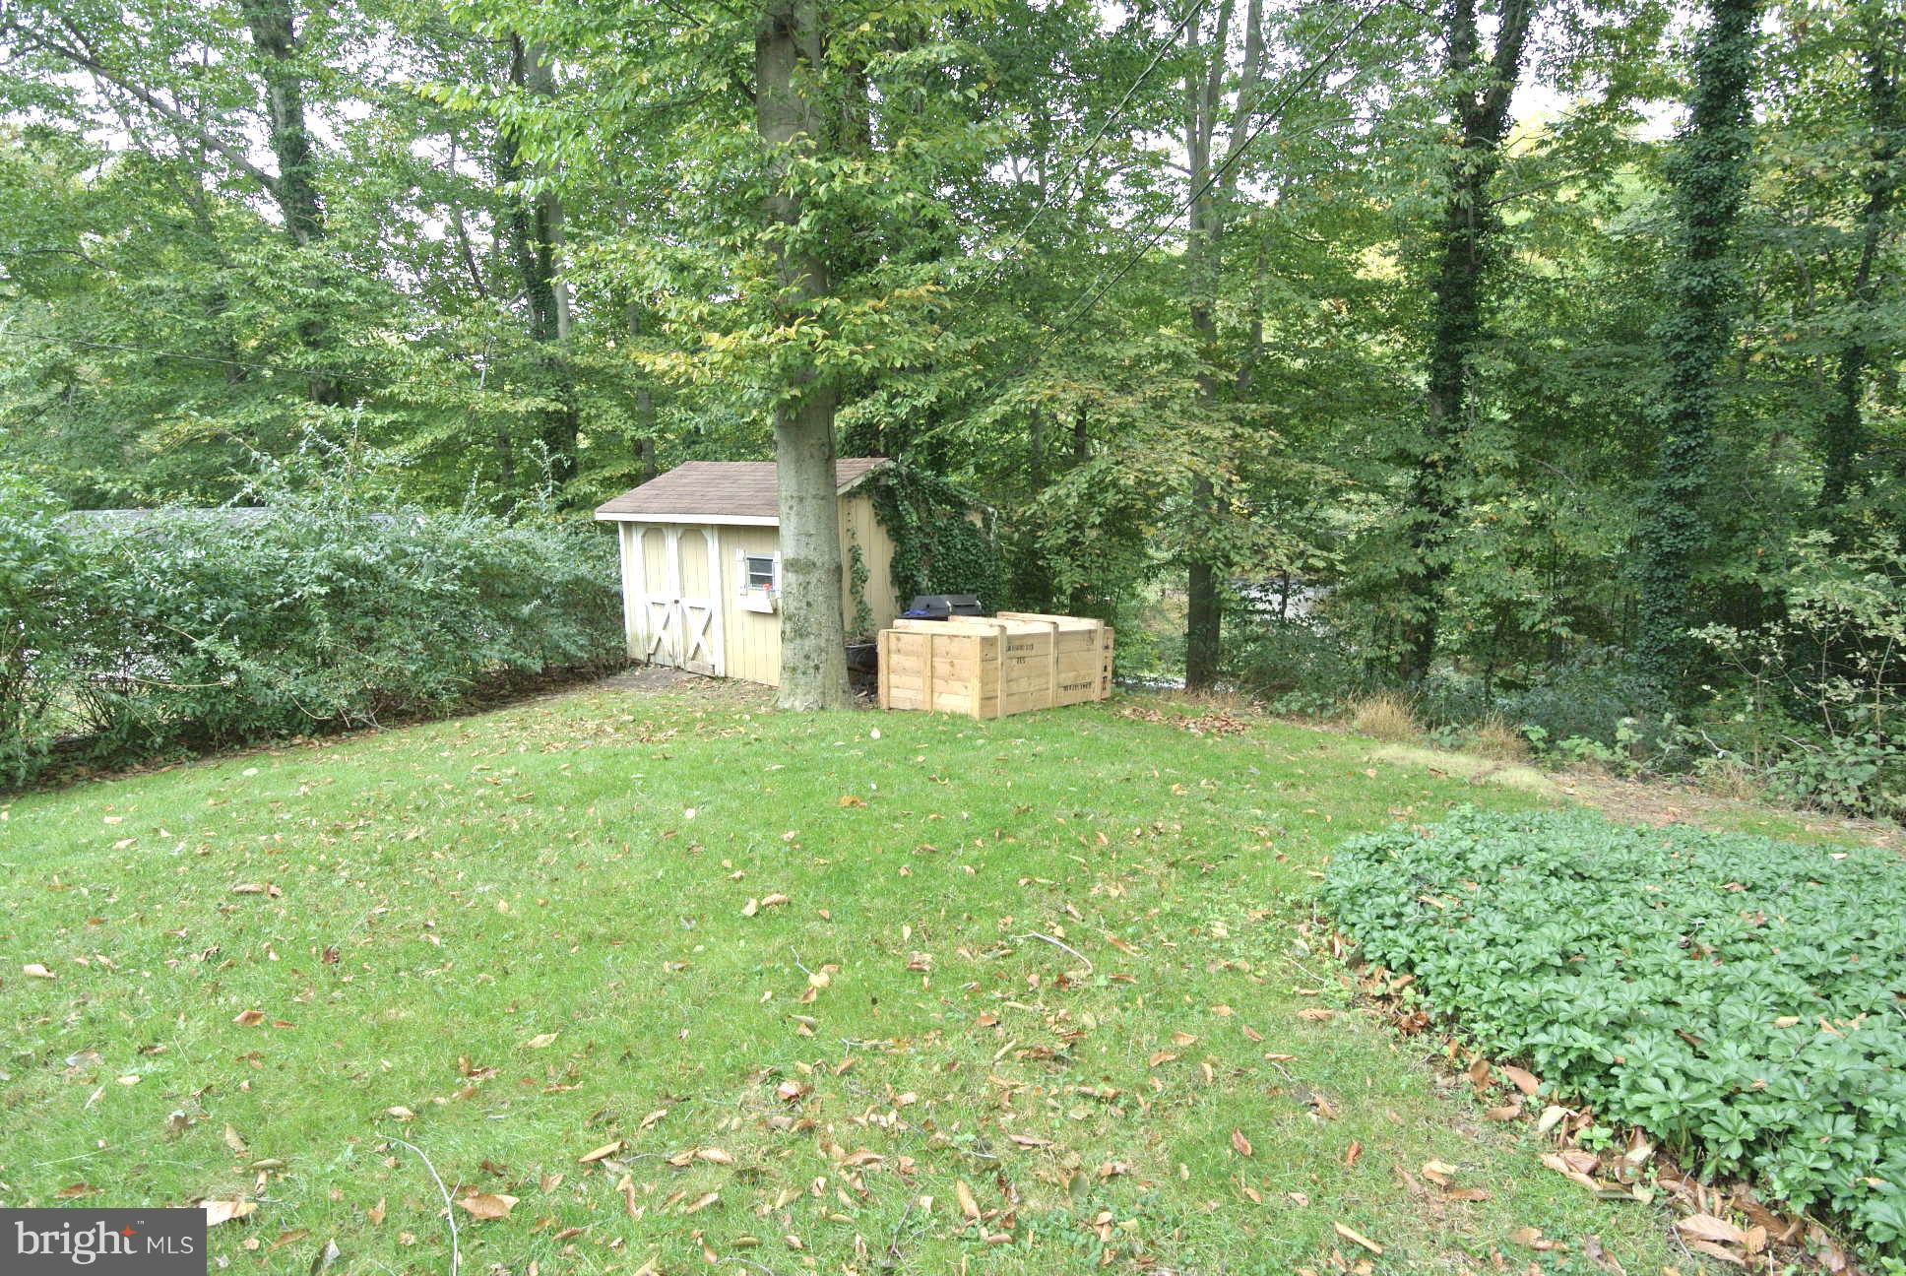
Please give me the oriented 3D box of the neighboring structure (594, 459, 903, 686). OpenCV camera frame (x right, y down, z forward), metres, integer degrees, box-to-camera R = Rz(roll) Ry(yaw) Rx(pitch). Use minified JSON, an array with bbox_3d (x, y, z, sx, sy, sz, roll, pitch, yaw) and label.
[{"bbox_3d":[-2.084,-1.035,12.696,3.847,2.603,3.452,7,12,38],"label":"neighboring structure"}]

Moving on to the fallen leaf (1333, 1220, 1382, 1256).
[{"bbox_3d":[0.821,1.214,1.933,0.030,0.020,0.099,-5,8,-38],"label":"fallen leaf"}]

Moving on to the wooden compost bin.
[{"bbox_3d":[0.522,0.270,10.224,1.272,0.856,2.440,3,4,39],"label":"wooden compost bin"}]

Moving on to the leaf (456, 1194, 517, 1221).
[{"bbox_3d":[-0.998,1.215,2.046,0.131,0.020,0.055,0,6,3],"label":"leaf"}]

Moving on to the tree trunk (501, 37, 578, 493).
[{"bbox_3d":[-7.871,-6.995,18.279,0.800,8.599,0.700,-1,10,0],"label":"tree trunk"}]

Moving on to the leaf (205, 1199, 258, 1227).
[{"bbox_3d":[-1.545,1.222,2.037,0.116,0.020,0.055,-1,6,-5],"label":"leaf"}]

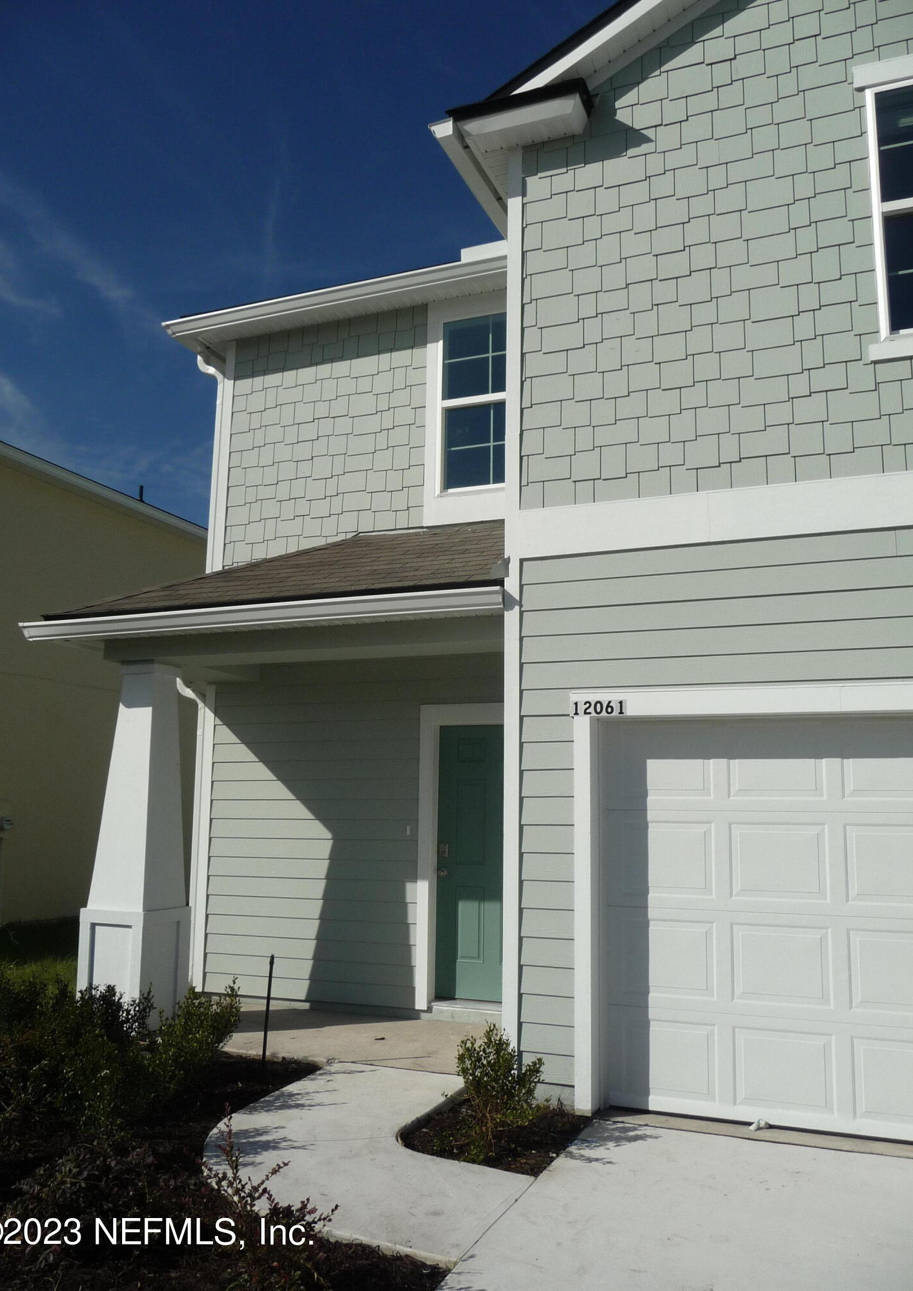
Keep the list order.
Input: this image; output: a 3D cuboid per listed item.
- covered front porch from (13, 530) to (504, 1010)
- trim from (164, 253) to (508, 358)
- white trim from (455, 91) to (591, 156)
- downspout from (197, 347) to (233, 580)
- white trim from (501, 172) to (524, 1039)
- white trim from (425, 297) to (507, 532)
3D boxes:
[{"bbox_3d":[-1.130,0.818,7.491,3.670,3.810,1.750,-3,-10,22],"label":"covered front porch"},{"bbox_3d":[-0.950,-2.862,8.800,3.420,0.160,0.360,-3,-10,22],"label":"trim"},{"bbox_3d":[0.429,-3.251,6.515,0.770,0.130,0.270,-3,-10,22],"label":"white trim"},{"bbox_3d":[-2.261,-1.658,9.372,0.290,2.130,0.100,-3,-10,22],"label":"downspout"},{"bbox_3d":[0.338,-0.401,6.228,0.105,5.610,0.080,-3,-10,22],"label":"white trim"},{"bbox_3d":[0.254,-1.930,8.320,1.120,1.920,0.070,-3,-10,22],"label":"white trim"}]

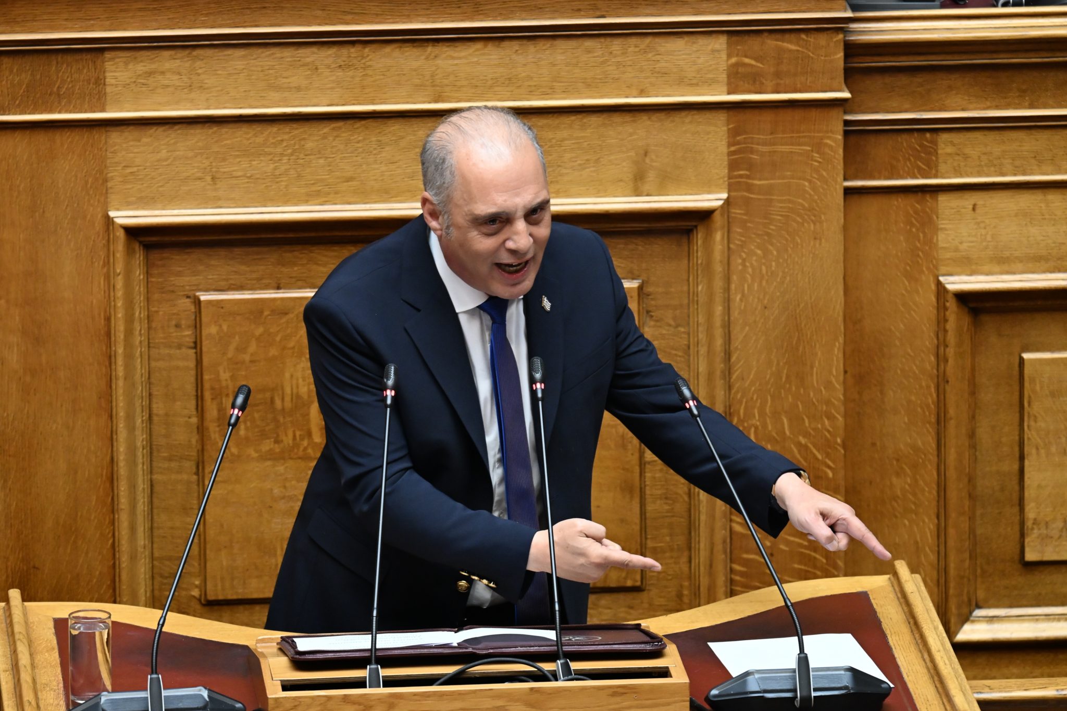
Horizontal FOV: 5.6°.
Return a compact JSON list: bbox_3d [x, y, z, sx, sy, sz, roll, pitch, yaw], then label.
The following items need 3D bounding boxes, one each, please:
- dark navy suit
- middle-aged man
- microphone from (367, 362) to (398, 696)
[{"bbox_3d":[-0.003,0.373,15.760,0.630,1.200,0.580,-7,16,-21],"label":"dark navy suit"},{"bbox_3d":[0.065,0.444,15.730,0.760,1.680,0.700,-7,16,-21],"label":"middle-aged man"},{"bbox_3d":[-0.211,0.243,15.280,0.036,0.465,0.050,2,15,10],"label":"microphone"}]

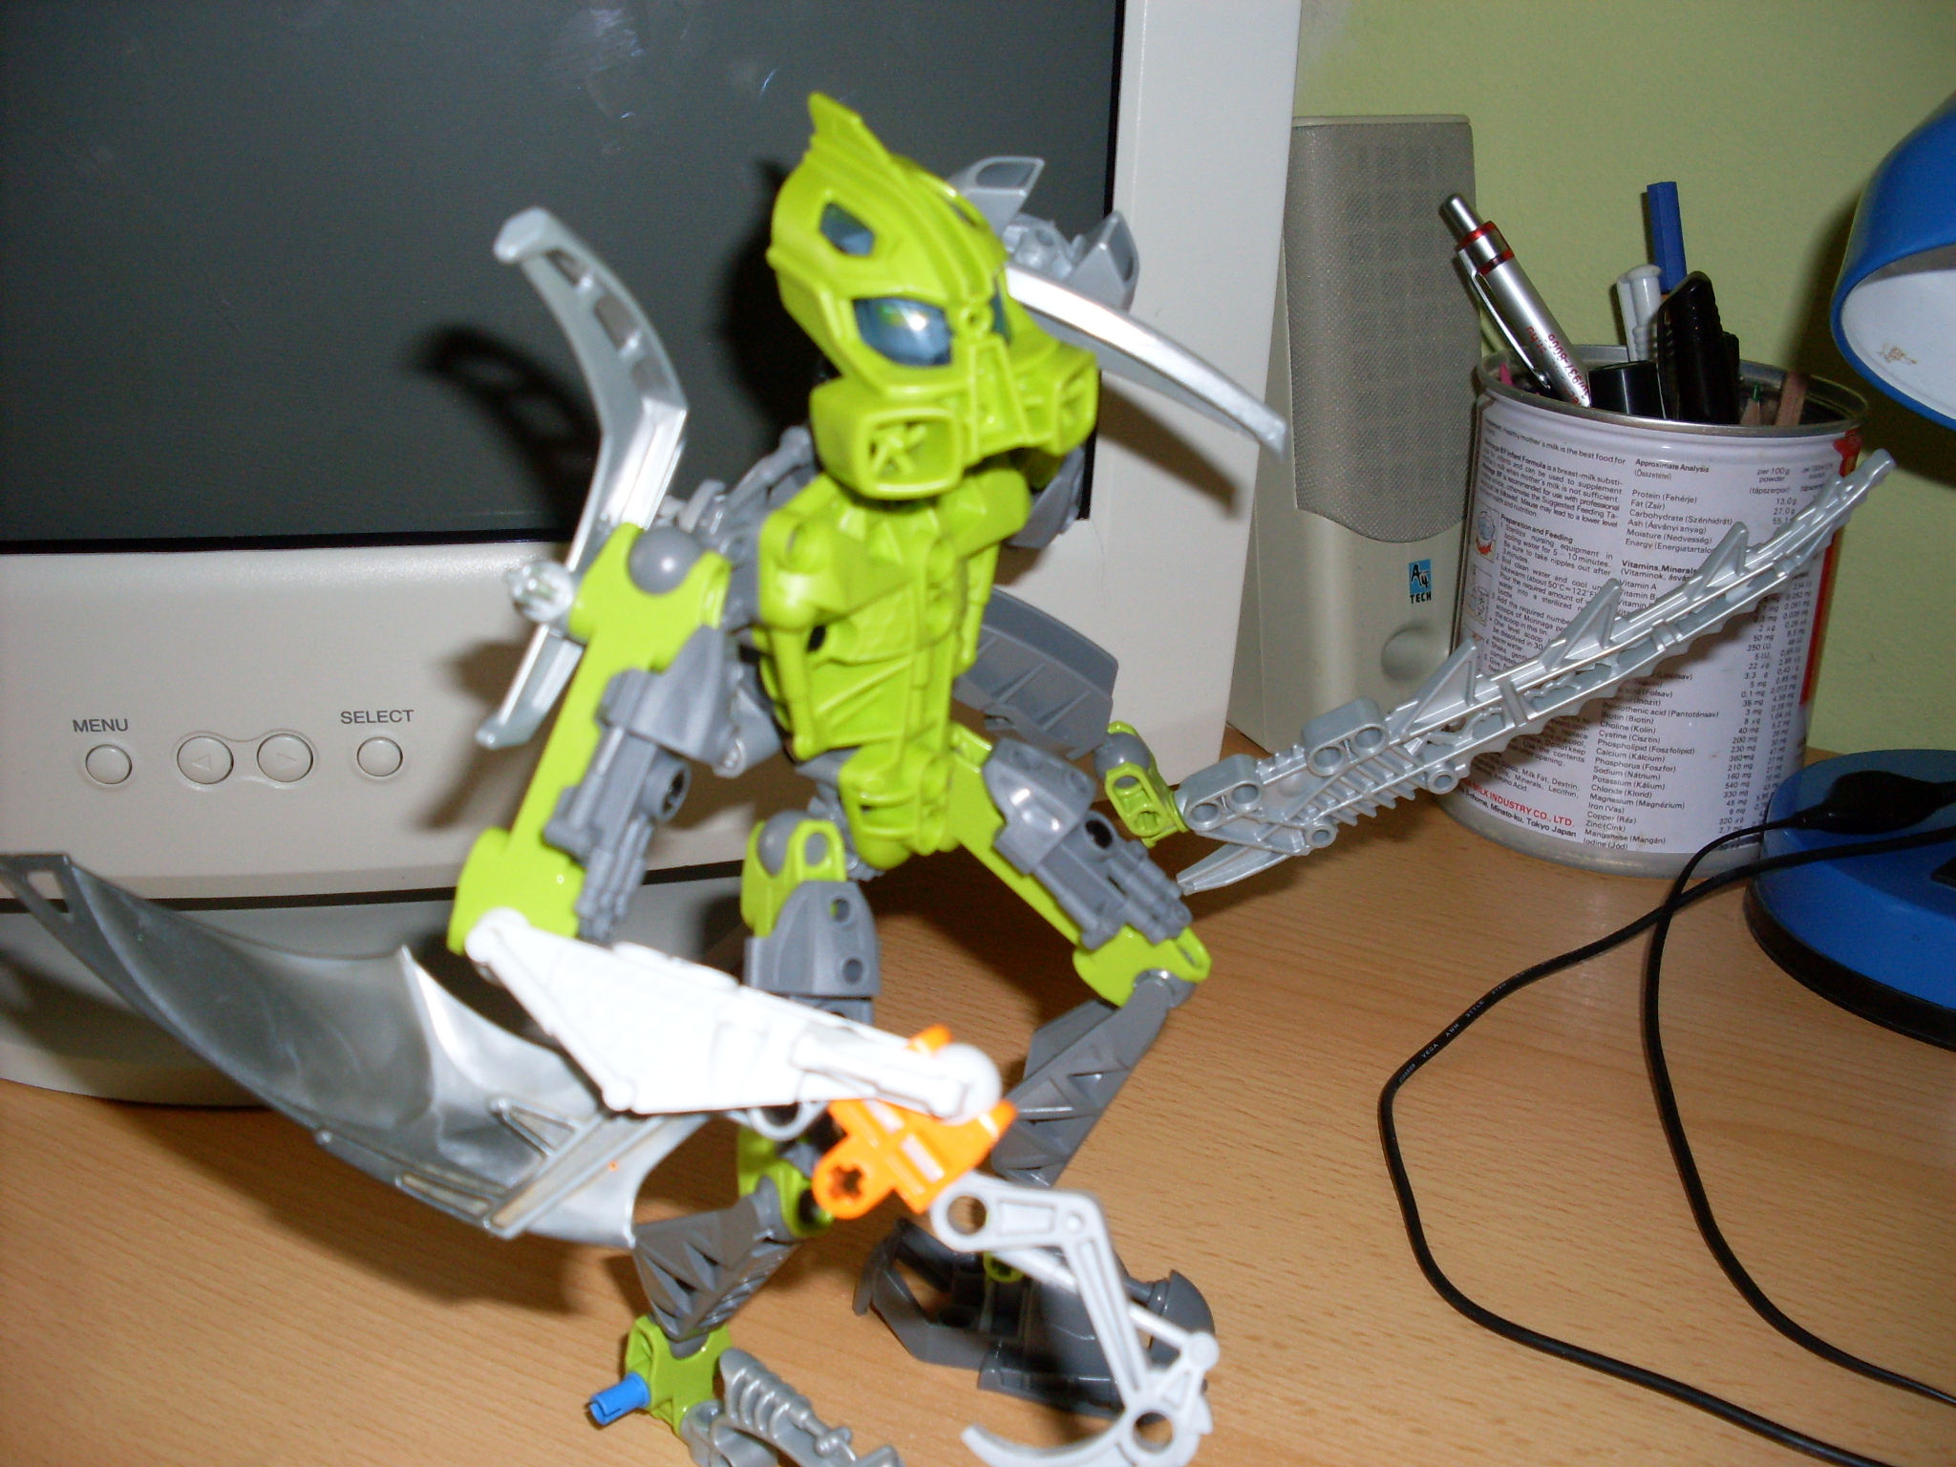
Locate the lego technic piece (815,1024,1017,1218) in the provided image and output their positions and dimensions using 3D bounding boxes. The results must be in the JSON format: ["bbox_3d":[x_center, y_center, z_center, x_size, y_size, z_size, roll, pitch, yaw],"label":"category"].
[{"bbox_3d":[-0.008,0.050,0.275,0.027,0.019,0.012,-40,-3,6],"label":"lego technic piece"}]

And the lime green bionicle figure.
[{"bbox_3d":[-0.018,0.015,0.332,0.130,0.212,0.100,-9,24,-26],"label":"lime green bionicle figure"}]

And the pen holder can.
[{"bbox_3d":[0.186,-0.037,0.606,0.103,0.124,0.103,2,22,0],"label":"pen holder can"}]

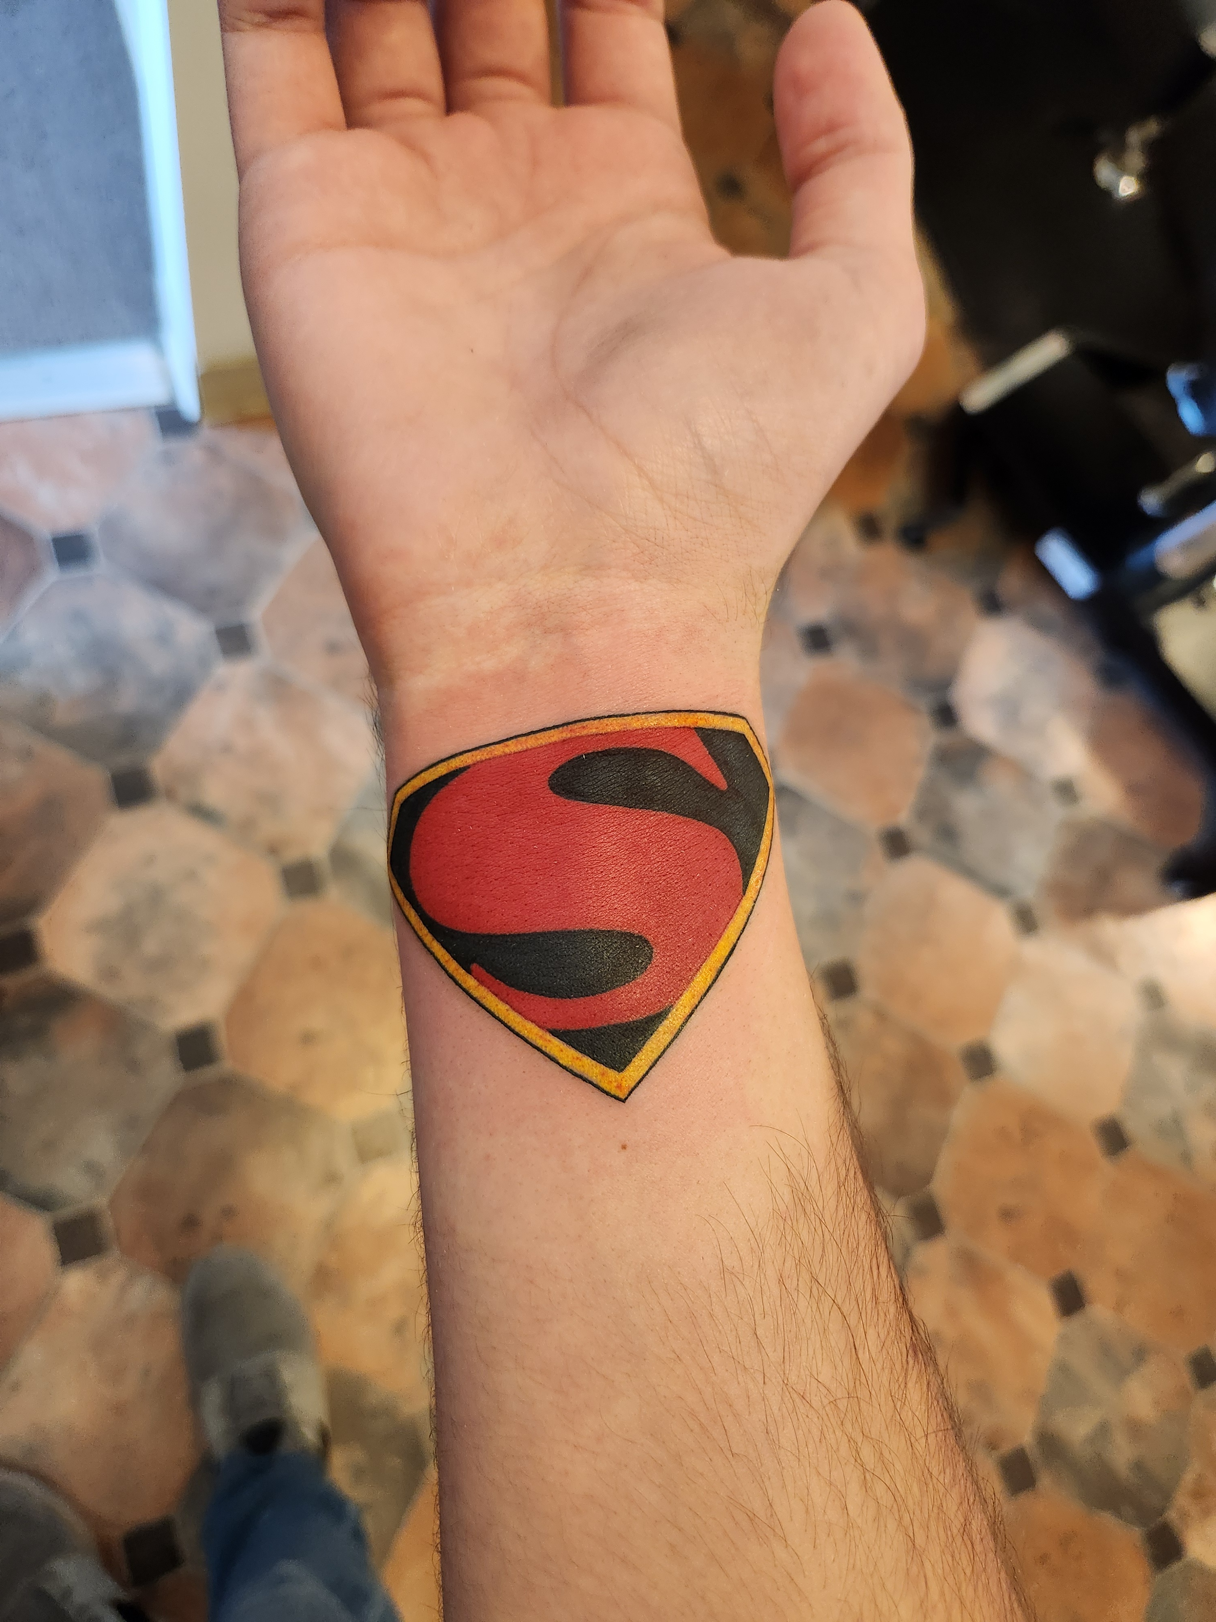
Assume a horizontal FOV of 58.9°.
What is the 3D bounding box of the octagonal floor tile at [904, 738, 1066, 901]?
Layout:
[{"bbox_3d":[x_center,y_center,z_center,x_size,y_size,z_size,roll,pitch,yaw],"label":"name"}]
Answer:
[{"bbox_3d":[0.511,0.006,1.473,0.201,0.010,0.201,30,69,-6],"label":"octagonal floor tile"}]

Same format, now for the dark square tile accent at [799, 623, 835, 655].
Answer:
[{"bbox_3d":[0.286,-0.234,1.480,0.041,0.010,0.041,-15,79,-19],"label":"dark square tile accent"}]

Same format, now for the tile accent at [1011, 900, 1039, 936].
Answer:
[{"bbox_3d":[0.536,0.138,1.390,0.040,0.010,0.040,-15,79,-19],"label":"tile accent"}]

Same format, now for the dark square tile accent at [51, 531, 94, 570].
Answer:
[{"bbox_3d":[-0.612,-0.299,1.246,0.041,0.010,0.041,-15,79,-19],"label":"dark square tile accent"}]

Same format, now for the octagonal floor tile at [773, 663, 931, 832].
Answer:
[{"bbox_3d":[0.318,-0.094,1.396,0.193,0.010,0.193,30,69,-6],"label":"octagonal floor tile"}]

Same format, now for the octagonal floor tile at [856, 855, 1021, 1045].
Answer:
[{"bbox_3d":[0.422,0.178,1.398,0.201,0.010,0.201,30,69,-6],"label":"octagonal floor tile"}]

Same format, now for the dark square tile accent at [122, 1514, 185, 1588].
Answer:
[{"bbox_3d":[-0.411,0.668,0.972,0.040,0.010,0.040,-15,79,-19],"label":"dark square tile accent"}]

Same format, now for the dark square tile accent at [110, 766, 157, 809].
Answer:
[{"bbox_3d":[-0.504,-0.024,1.146,0.040,0.010,0.040,-15,79,-19],"label":"dark square tile accent"}]

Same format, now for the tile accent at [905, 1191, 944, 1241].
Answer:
[{"bbox_3d":[0.374,0.481,1.278,0.037,0.010,0.037,-15,79,-19],"label":"tile accent"}]

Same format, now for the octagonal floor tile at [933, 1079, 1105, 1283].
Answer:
[{"bbox_3d":[0.505,0.446,1.325,0.196,0.010,0.196,30,69,-6],"label":"octagonal floor tile"}]

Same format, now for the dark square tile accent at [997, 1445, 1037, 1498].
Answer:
[{"bbox_3d":[0.461,0.749,1.225,0.037,0.010,0.037,-15,79,-19],"label":"dark square tile accent"}]

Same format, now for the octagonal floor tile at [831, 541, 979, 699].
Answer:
[{"bbox_3d":[0.404,-0.260,1.468,0.193,0.010,0.193,30,69,-6],"label":"octagonal floor tile"}]

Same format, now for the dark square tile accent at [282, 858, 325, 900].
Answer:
[{"bbox_3d":[-0.338,0.075,1.194,0.037,0.010,0.037,-15,79,-19],"label":"dark square tile accent"}]

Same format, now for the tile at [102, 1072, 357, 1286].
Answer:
[{"bbox_3d":[-0.380,0.381,1.094,0.196,0.010,0.196,30,69,-6],"label":"tile"}]

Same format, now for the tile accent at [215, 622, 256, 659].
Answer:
[{"bbox_3d":[-0.432,-0.197,1.267,0.041,0.010,0.041,-15,79,-19],"label":"tile accent"}]

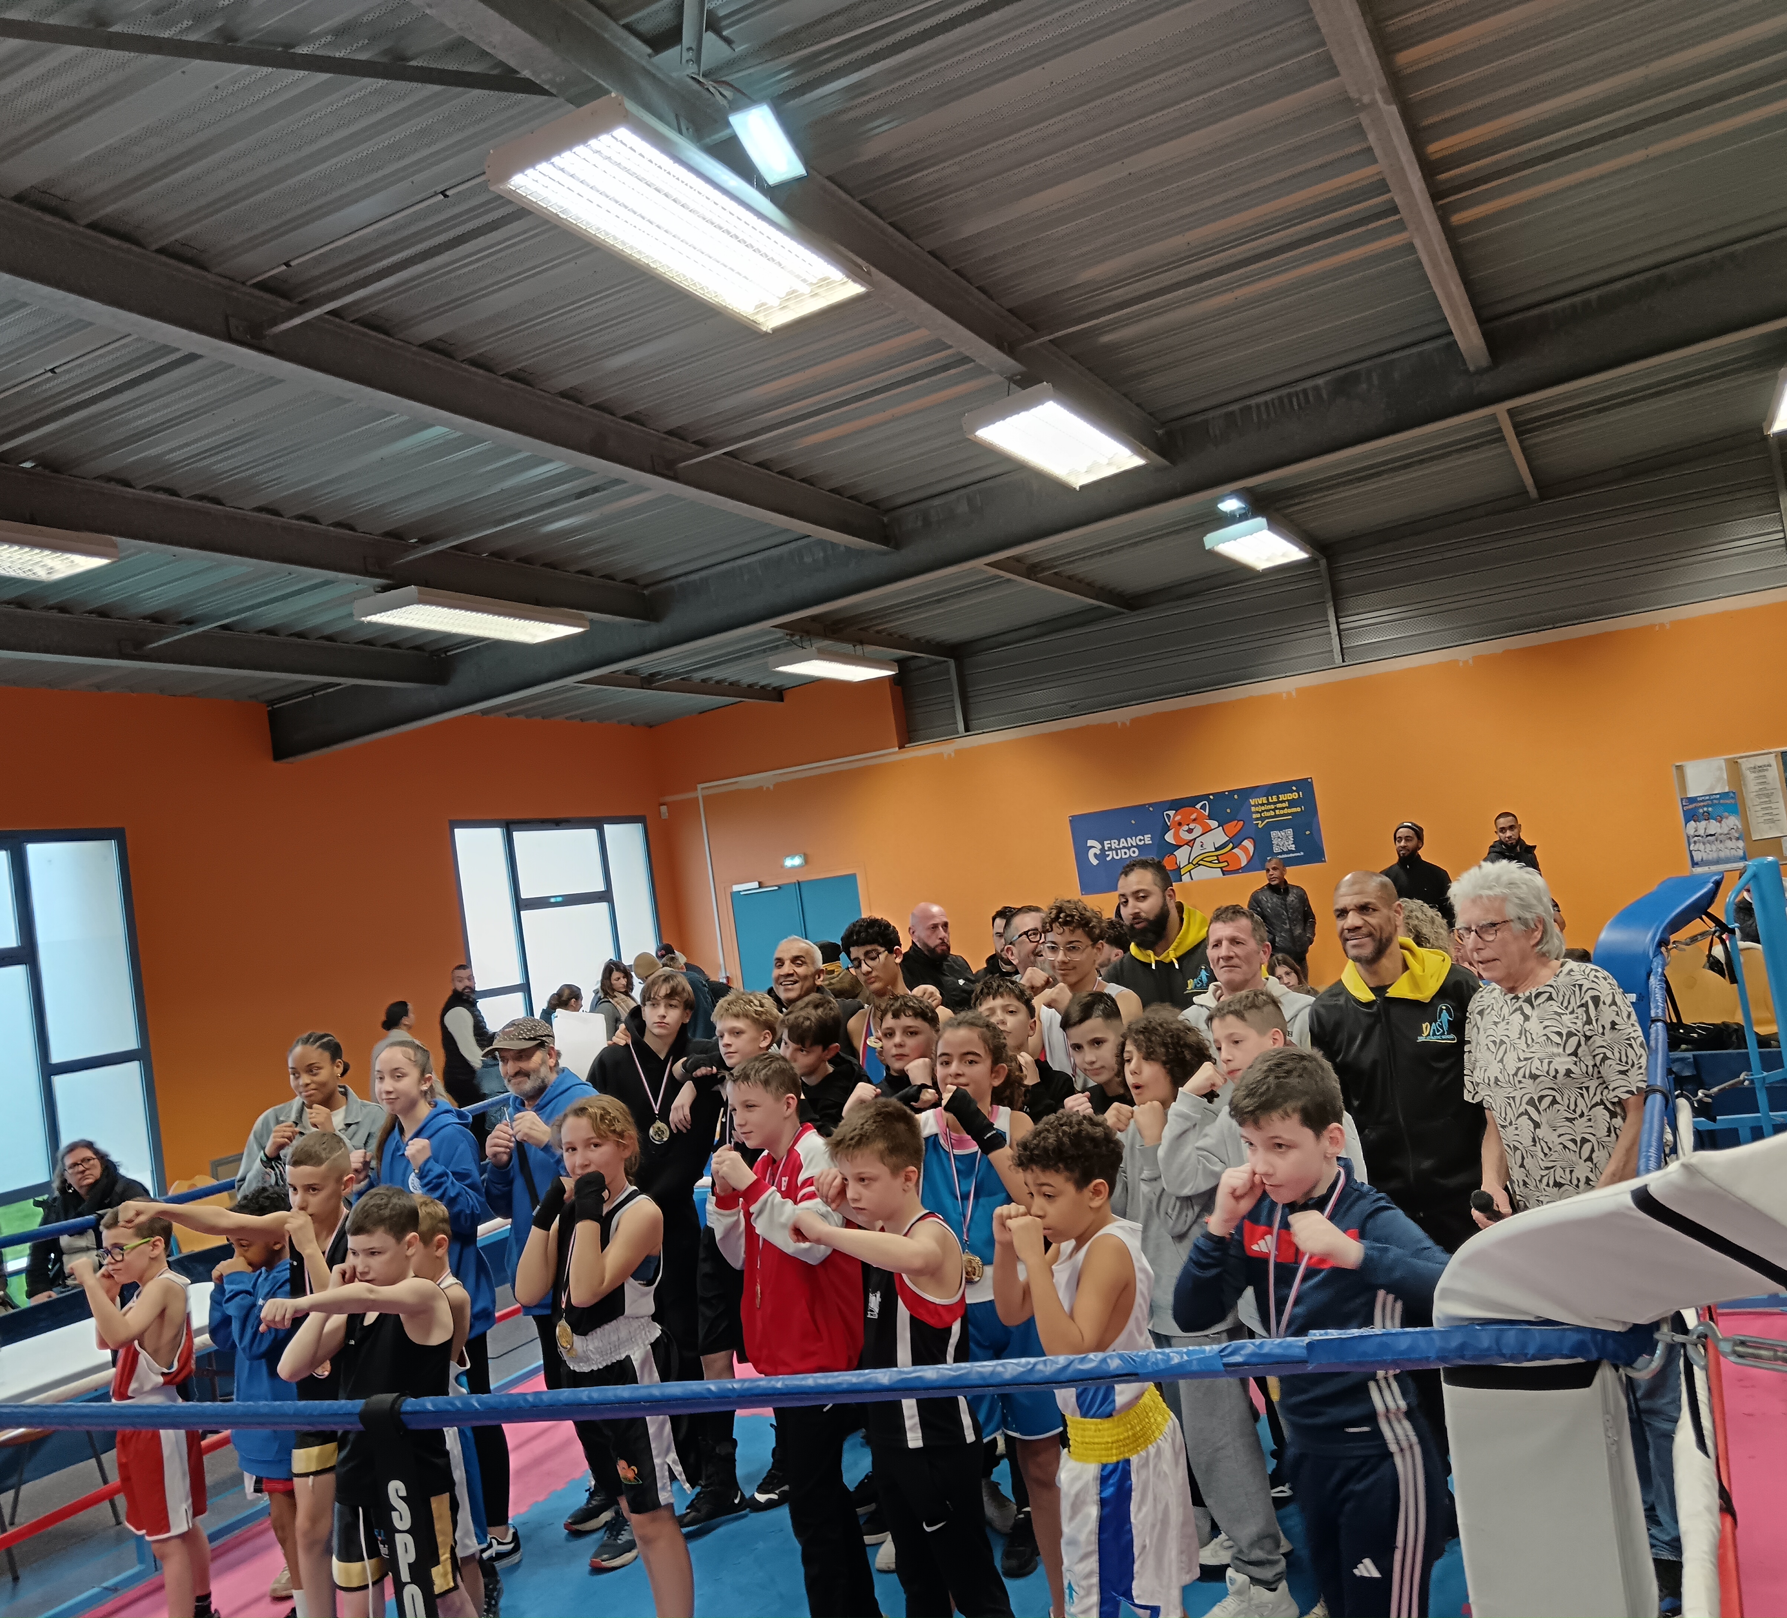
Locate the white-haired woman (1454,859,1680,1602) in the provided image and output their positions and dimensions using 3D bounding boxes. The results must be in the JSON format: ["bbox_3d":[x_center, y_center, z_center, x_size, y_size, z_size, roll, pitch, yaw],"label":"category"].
[{"bbox_3d":[1.573,0.960,3.806,0.360,1.679,0.480,-6,-4,-32],"label":"white-haired woman"}]

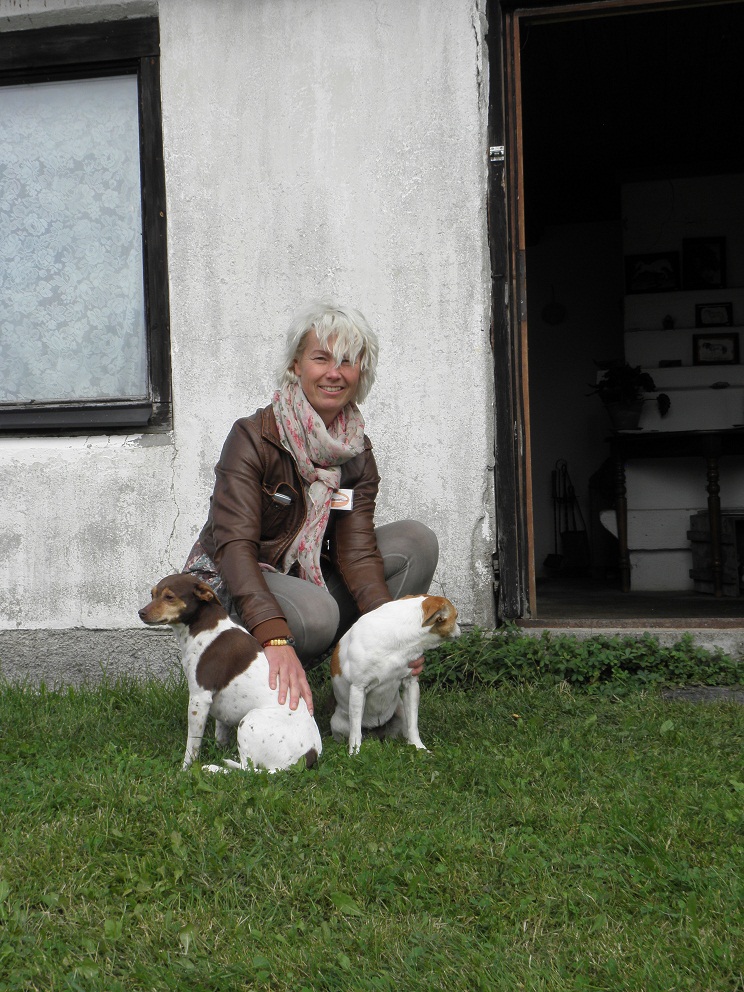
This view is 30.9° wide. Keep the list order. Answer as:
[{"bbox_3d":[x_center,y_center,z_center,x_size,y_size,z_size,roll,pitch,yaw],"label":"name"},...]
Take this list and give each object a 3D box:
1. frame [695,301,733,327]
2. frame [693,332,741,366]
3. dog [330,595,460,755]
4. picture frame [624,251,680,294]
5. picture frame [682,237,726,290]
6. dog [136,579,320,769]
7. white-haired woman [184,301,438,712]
[{"bbox_3d":[1.556,-0.822,6.130,0.164,0.107,0.020,-1,-3,13],"label":"frame"},{"bbox_3d":[1.560,-0.663,6.100,0.206,0.143,0.020,-1,-3,13],"label":"frame"},{"bbox_3d":[0.050,0.407,3.140,0.240,0.360,0.340,-3,4,-25],"label":"dog"},{"bbox_3d":[1.281,-1.020,6.150,0.250,0.175,0.020,-1,-3,13],"label":"picture frame"},{"bbox_3d":[1.518,-1.062,6.150,0.192,0.235,0.020,-1,-3,13],"label":"picture frame"},{"bbox_3d":[-0.315,0.391,3.000,0.410,0.430,0.200,-1,3,16],"label":"dog"},{"bbox_3d":[-0.146,0.040,3.250,0.540,1.010,0.660,-4,4,-30],"label":"white-haired woman"}]

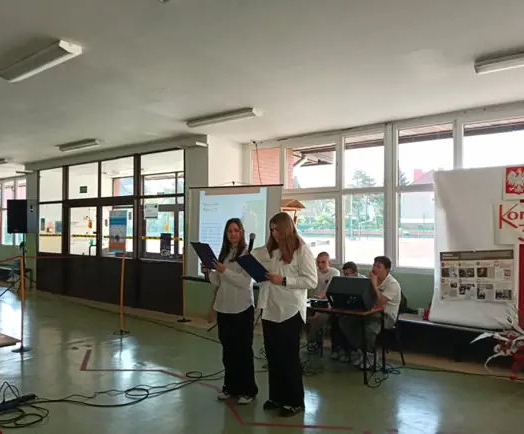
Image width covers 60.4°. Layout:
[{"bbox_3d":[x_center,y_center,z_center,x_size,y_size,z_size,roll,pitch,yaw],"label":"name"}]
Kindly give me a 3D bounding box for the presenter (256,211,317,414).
[{"bbox_3d":[0.214,0.810,3.855,0.500,1.700,0.430,-1,-1,38],"label":"presenter"}]

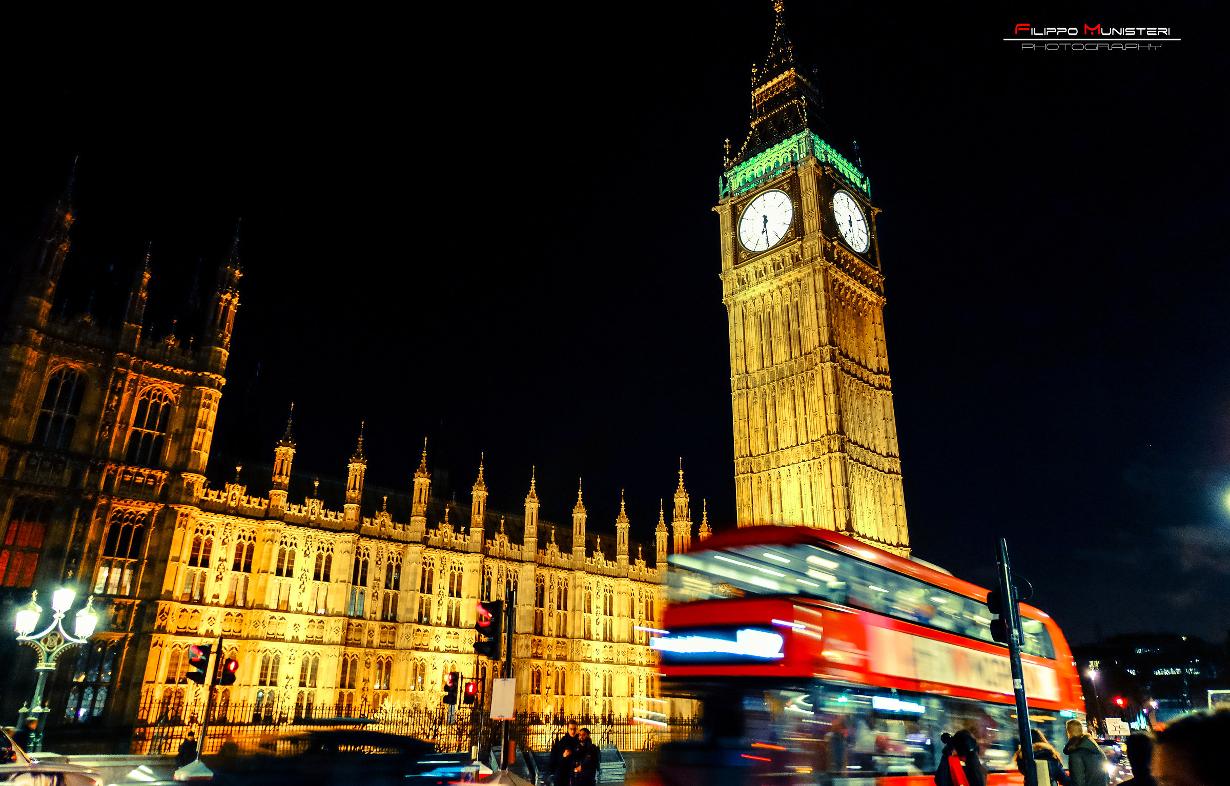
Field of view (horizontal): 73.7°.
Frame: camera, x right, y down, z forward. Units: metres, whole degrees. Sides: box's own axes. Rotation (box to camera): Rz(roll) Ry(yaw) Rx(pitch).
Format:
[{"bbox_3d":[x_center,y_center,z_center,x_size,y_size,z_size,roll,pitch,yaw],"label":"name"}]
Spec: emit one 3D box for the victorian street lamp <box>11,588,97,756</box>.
[{"bbox_3d":[-13.475,6.266,19.443,1.580,4.150,0.580,19,-28,-39],"label":"victorian street lamp"}]

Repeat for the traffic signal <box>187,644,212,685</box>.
[{"bbox_3d":[-9.637,6.289,19.000,0.340,0.890,0.310,19,-28,-39],"label":"traffic signal"}]

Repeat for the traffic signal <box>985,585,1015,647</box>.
[{"bbox_3d":[4.087,2.342,8.600,0.280,0.580,0.230,19,-28,-39],"label":"traffic signal"}]

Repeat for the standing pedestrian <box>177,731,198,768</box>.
[{"bbox_3d":[-11.413,9.893,21.686,0.500,1.720,0.340,11,-23,-23],"label":"standing pedestrian"}]

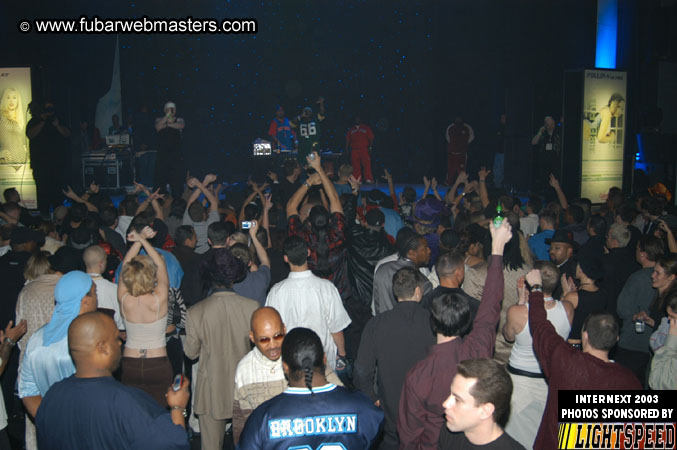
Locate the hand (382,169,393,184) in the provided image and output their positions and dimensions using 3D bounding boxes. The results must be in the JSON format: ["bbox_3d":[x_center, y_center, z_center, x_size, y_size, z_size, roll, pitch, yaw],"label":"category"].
[{"bbox_3d":[0.601,-0.595,8.300,0.110,0.180,0.080,0,7,0],"label":"hand"}]

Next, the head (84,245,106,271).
[{"bbox_3d":[-1.984,0.272,5.500,0.165,0.235,0.205,4,7,33],"label":"head"}]

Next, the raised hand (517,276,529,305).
[{"bbox_3d":[1.197,0.426,4.400,0.080,0.180,0.080,0,7,0],"label":"raised hand"}]

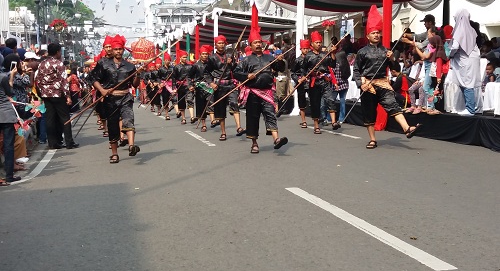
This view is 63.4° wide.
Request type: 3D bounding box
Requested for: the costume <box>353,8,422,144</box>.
[{"bbox_3d":[1.843,-0.780,5.550,0.630,1.950,0.700,-4,8,-21],"label":"costume"}]

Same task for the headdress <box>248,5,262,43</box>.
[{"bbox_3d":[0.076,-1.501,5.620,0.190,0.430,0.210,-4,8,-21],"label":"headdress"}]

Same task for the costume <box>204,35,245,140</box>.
[{"bbox_3d":[-0.431,-0.799,6.820,0.580,1.790,0.500,-4,8,-21],"label":"costume"}]

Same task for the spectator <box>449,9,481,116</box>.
[{"bbox_3d":[3.309,-1.100,6.250,0.470,1.600,0.370,-6,9,-37],"label":"spectator"}]

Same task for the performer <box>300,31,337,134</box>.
[{"bbox_3d":[1.185,-0.927,7.050,0.560,1.780,0.460,-4,8,-21],"label":"performer"}]

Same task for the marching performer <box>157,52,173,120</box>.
[{"bbox_3d":[-2.241,-1.278,10.600,0.520,1.770,0.450,-4,8,-21],"label":"marching performer"}]

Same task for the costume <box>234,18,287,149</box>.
[{"bbox_3d":[0.145,-0.611,5.700,0.640,1.770,0.580,-4,8,-21],"label":"costume"}]

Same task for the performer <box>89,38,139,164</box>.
[{"bbox_3d":[-1.874,-0.510,5.600,0.670,1.720,0.530,-4,8,-21],"label":"performer"}]

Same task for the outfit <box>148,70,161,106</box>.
[{"bbox_3d":[-2.929,-1.442,12.400,0.500,1.080,0.380,-4,8,-21],"label":"outfit"}]

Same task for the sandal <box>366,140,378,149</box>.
[{"bbox_3d":[1.722,0.125,5.680,0.110,0.090,0.260,2,7,20],"label":"sandal"}]

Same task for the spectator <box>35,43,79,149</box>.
[{"bbox_3d":[-3.069,-0.625,6.450,0.550,1.670,0.380,0,7,7],"label":"spectator"}]

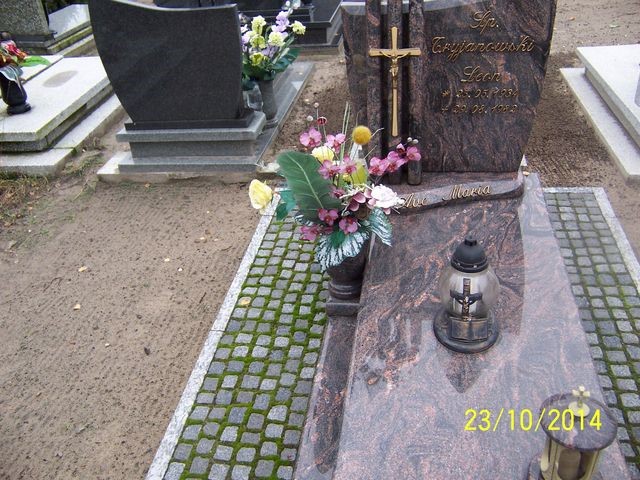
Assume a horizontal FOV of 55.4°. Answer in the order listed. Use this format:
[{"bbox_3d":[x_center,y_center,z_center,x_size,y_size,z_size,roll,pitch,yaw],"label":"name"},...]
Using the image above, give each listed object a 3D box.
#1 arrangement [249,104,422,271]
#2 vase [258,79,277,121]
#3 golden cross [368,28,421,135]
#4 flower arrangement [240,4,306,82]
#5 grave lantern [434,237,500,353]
[{"bbox_3d":[0.056,-0.164,1.882,0.500,0.500,0.400,3,33,14],"label":"arrangement"},{"bbox_3d":[-0.328,-0.867,3.834,0.095,0.270,0.095,1,32,10],"label":"vase"},{"bbox_3d":[0.266,-0.551,2.154,0.179,0.395,0.035,1,32,10],"label":"golden cross"},{"bbox_3d":[-0.324,-1.167,3.640,0.470,0.440,0.400,3,33,14],"label":"flower arrangement"},{"bbox_3d":[0.414,0.130,1.689,0.190,0.325,0.190,3,33,14],"label":"grave lantern"}]

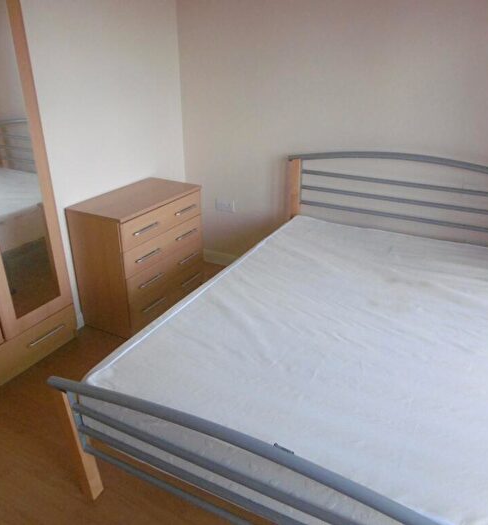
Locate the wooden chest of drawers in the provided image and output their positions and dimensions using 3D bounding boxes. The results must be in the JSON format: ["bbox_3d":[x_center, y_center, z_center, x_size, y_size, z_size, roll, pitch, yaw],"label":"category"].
[{"bbox_3d":[-0.631,-0.048,3.066,0.426,0.757,0.743,13,28,27],"label":"wooden chest of drawers"}]

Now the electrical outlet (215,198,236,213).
[{"bbox_3d":[-0.146,-0.419,3.555,0.148,0.087,0.028,13,28,27],"label":"electrical outlet"}]

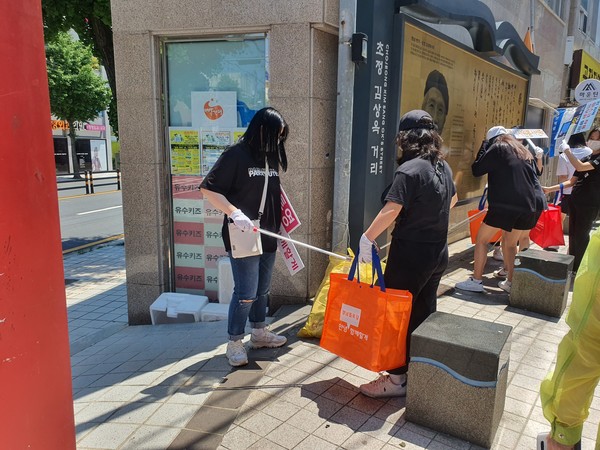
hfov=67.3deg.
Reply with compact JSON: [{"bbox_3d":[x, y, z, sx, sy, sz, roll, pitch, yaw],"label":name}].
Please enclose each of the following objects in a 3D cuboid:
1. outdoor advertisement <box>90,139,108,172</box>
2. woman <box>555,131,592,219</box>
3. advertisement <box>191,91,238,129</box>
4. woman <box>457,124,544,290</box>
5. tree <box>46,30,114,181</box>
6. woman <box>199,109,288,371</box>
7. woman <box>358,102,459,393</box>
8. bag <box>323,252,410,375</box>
[{"bbox_3d":[-11.572,-3.998,26.000,0.950,1.900,0.060,-10,15,-44],"label":"outdoor advertisement"},{"bbox_3d":[3.430,-0.410,5.750,0.450,1.550,0.330,0,11,-5],"label":"woman"},{"bbox_3d":[-0.782,-1.051,4.120,0.445,0.350,0.020,4,11,14],"label":"advertisement"},{"bbox_3d":[1.880,-0.126,4.250,0.620,1.500,0.520,10,14,39],"label":"woman"},{"bbox_3d":[-10.900,-5.600,21.800,3.700,6.500,3.700,-3,12,-20],"label":"tree"},{"bbox_3d":[-0.325,0.070,2.800,0.420,1.580,0.480,11,15,42],"label":"woman"},{"bbox_3d":[0.625,0.135,2.530,0.430,1.570,0.540,10,14,39],"label":"woman"},{"bbox_3d":[0.350,0.404,2.320,0.201,0.539,0.398,2,6,-38],"label":"bag"}]

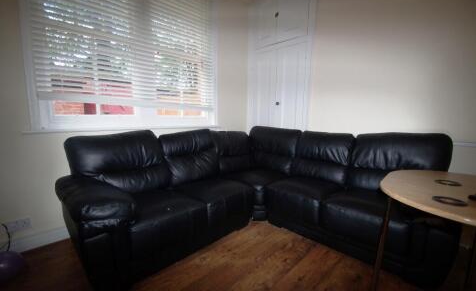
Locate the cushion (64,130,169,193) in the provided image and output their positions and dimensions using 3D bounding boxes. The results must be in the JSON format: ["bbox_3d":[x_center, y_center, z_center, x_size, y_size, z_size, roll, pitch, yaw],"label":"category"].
[{"bbox_3d":[-1.043,0.162,1.814,0.336,0.543,0.739,8,10,43],"label":"cushion"}]

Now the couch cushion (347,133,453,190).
[{"bbox_3d":[1.488,0.184,1.894,0.722,0.566,0.336,8,10,43],"label":"couch cushion"}]

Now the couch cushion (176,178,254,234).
[{"bbox_3d":[-0.247,0.580,2.131,0.521,0.302,0.633,8,10,43],"label":"couch cushion"}]

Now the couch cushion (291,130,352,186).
[{"bbox_3d":[1.001,0.127,2.361,0.599,0.538,0.336,8,10,43],"label":"couch cushion"}]

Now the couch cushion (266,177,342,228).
[{"bbox_3d":[0.707,0.581,2.203,0.582,0.291,0.504,8,10,43],"label":"couch cushion"}]

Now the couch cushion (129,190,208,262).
[{"bbox_3d":[-0.670,0.604,1.691,0.521,0.258,0.588,8,10,43],"label":"couch cushion"}]

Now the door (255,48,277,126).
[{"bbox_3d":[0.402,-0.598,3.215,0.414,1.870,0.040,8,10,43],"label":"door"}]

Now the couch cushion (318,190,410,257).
[{"bbox_3d":[1.139,0.623,1.786,0.599,0.258,0.504,8,10,43],"label":"couch cushion"}]

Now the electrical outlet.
[{"bbox_3d":[-1.777,0.657,1.611,0.015,0.086,0.146,8,10,43],"label":"electrical outlet"}]

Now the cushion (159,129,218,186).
[{"bbox_3d":[-0.543,0.104,2.328,0.336,0.549,0.644,8,10,43],"label":"cushion"}]

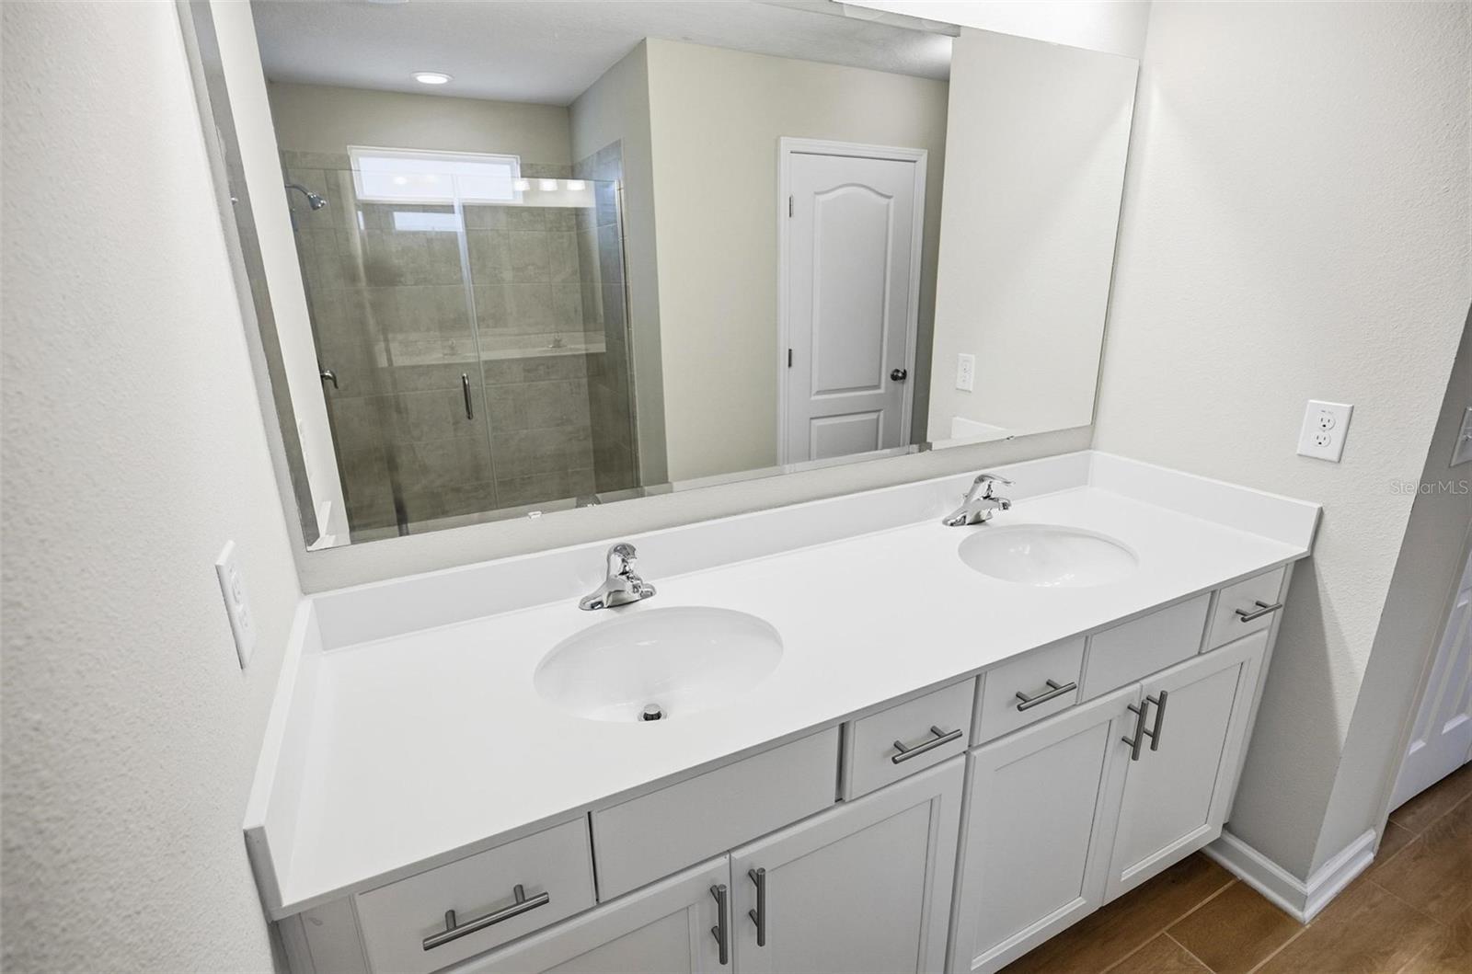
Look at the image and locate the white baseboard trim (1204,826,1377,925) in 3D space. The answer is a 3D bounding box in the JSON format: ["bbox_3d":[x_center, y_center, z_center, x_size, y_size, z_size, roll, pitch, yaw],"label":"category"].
[{"bbox_3d":[1.452,0.934,1.829,0.355,0.108,0.262,-9,19,-25],"label":"white baseboard trim"}]

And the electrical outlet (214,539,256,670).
[{"bbox_3d":[-0.557,0.130,0.779,0.008,0.124,0.080,-9,19,-25],"label":"electrical outlet"}]

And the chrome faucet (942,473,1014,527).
[{"bbox_3d":[0.618,0.035,1.696,0.156,0.137,0.152,-9,19,-25],"label":"chrome faucet"}]

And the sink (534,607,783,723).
[{"bbox_3d":[-0.122,0.358,1.196,0.420,0.150,0.350,-9,19,-25],"label":"sink"}]

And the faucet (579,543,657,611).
[{"bbox_3d":[-0.209,0.173,1.312,0.156,0.137,0.152,-9,19,-25],"label":"faucet"}]

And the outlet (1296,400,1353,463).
[{"bbox_3d":[1.253,-0.118,1.478,0.008,0.124,0.080,-9,19,-25],"label":"outlet"}]

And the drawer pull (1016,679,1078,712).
[{"bbox_3d":[0.536,0.360,1.209,0.140,0.013,0.037,-9,19,-25],"label":"drawer pull"}]

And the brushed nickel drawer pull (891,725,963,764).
[{"bbox_3d":[0.299,0.405,1.100,0.140,0.013,0.037,-9,19,-25],"label":"brushed nickel drawer pull"}]

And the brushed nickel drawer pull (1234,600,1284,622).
[{"bbox_3d":[1.109,0.263,1.475,0.140,0.013,0.037,-9,19,-25],"label":"brushed nickel drawer pull"}]

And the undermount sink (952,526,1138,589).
[{"bbox_3d":[0.698,0.220,1.580,0.420,0.150,0.350,-9,19,-25],"label":"undermount sink"}]

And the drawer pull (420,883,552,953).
[{"bbox_3d":[-0.296,0.506,0.824,0.140,0.013,0.037,-9,19,-25],"label":"drawer pull"}]

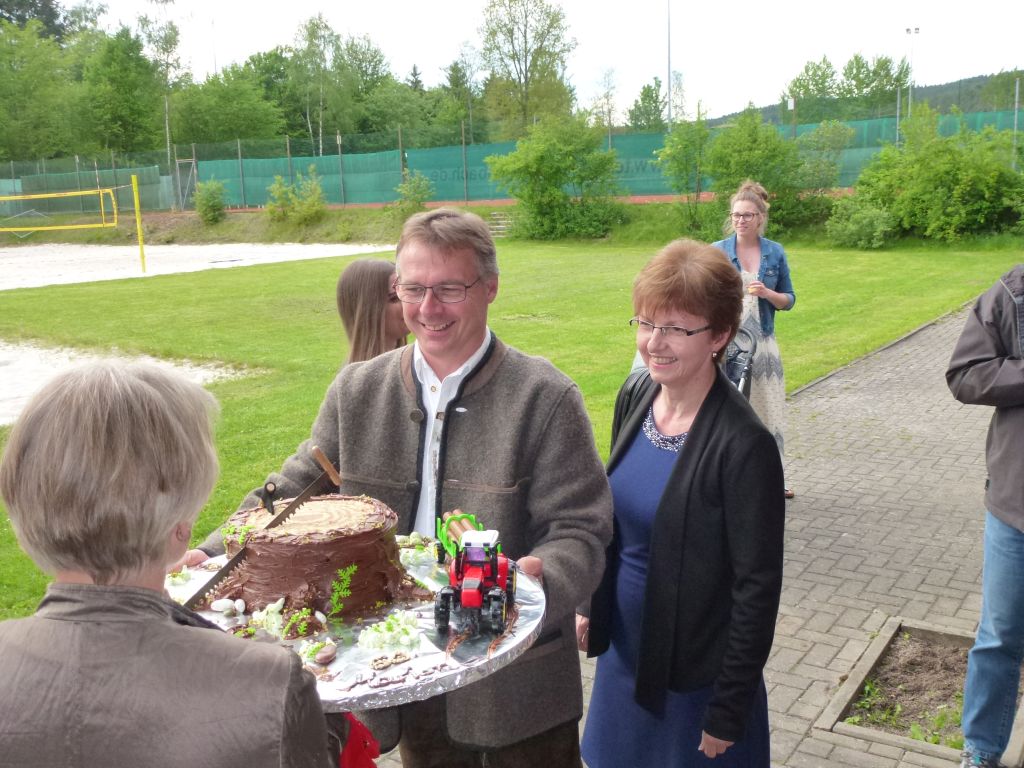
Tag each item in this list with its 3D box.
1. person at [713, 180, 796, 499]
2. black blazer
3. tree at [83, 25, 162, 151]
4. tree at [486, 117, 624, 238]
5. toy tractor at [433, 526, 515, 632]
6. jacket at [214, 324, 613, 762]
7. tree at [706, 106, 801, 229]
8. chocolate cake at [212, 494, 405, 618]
[{"bbox_3d":[1.349,-0.233,5.494,0.520,1.788,0.340,0,10,15],"label":"person"},{"bbox_3d":[0.306,0.241,1.679,0.280,0.590,0.430,-10,12,-37],"label":"black blazer"},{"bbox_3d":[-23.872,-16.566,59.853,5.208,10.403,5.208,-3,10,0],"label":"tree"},{"bbox_3d":[1.291,-6.462,30.353,4.255,3.831,3.969,-3,10,0],"label":"tree"},{"bbox_3d":[-0.036,0.231,1.176,0.082,0.102,0.152,3,11,13],"label":"toy tractor"},{"bbox_3d":[-0.120,0.260,1.599,0.580,0.690,0.430,2,11,25],"label":"jacket"},{"bbox_3d":[6.910,-6.059,27.931,2.803,3.641,2.628,-3,10,0],"label":"tree"},{"bbox_3d":[-0.267,0.216,1.298,0.238,0.087,0.238,-2,11,-12],"label":"chocolate cake"}]

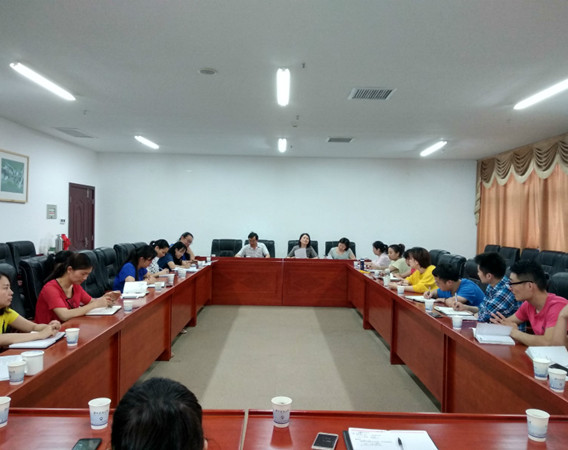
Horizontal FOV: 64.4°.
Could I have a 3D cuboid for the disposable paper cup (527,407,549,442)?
[{"bbox_3d":[0.836,0.662,1.484,0.072,0.081,0.072,1,0,0],"label":"disposable paper cup"}]

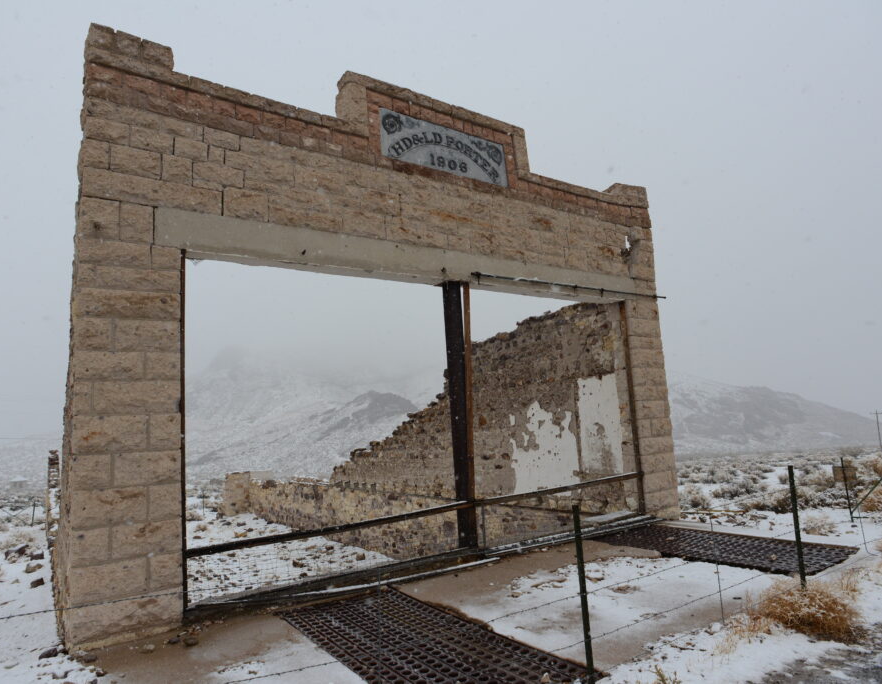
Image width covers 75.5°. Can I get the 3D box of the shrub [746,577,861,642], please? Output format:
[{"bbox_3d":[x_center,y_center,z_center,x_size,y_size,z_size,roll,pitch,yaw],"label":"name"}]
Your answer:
[{"bbox_3d":[2.463,1.793,3.910,0.674,0.314,0.674,-8,-9,29],"label":"shrub"}]

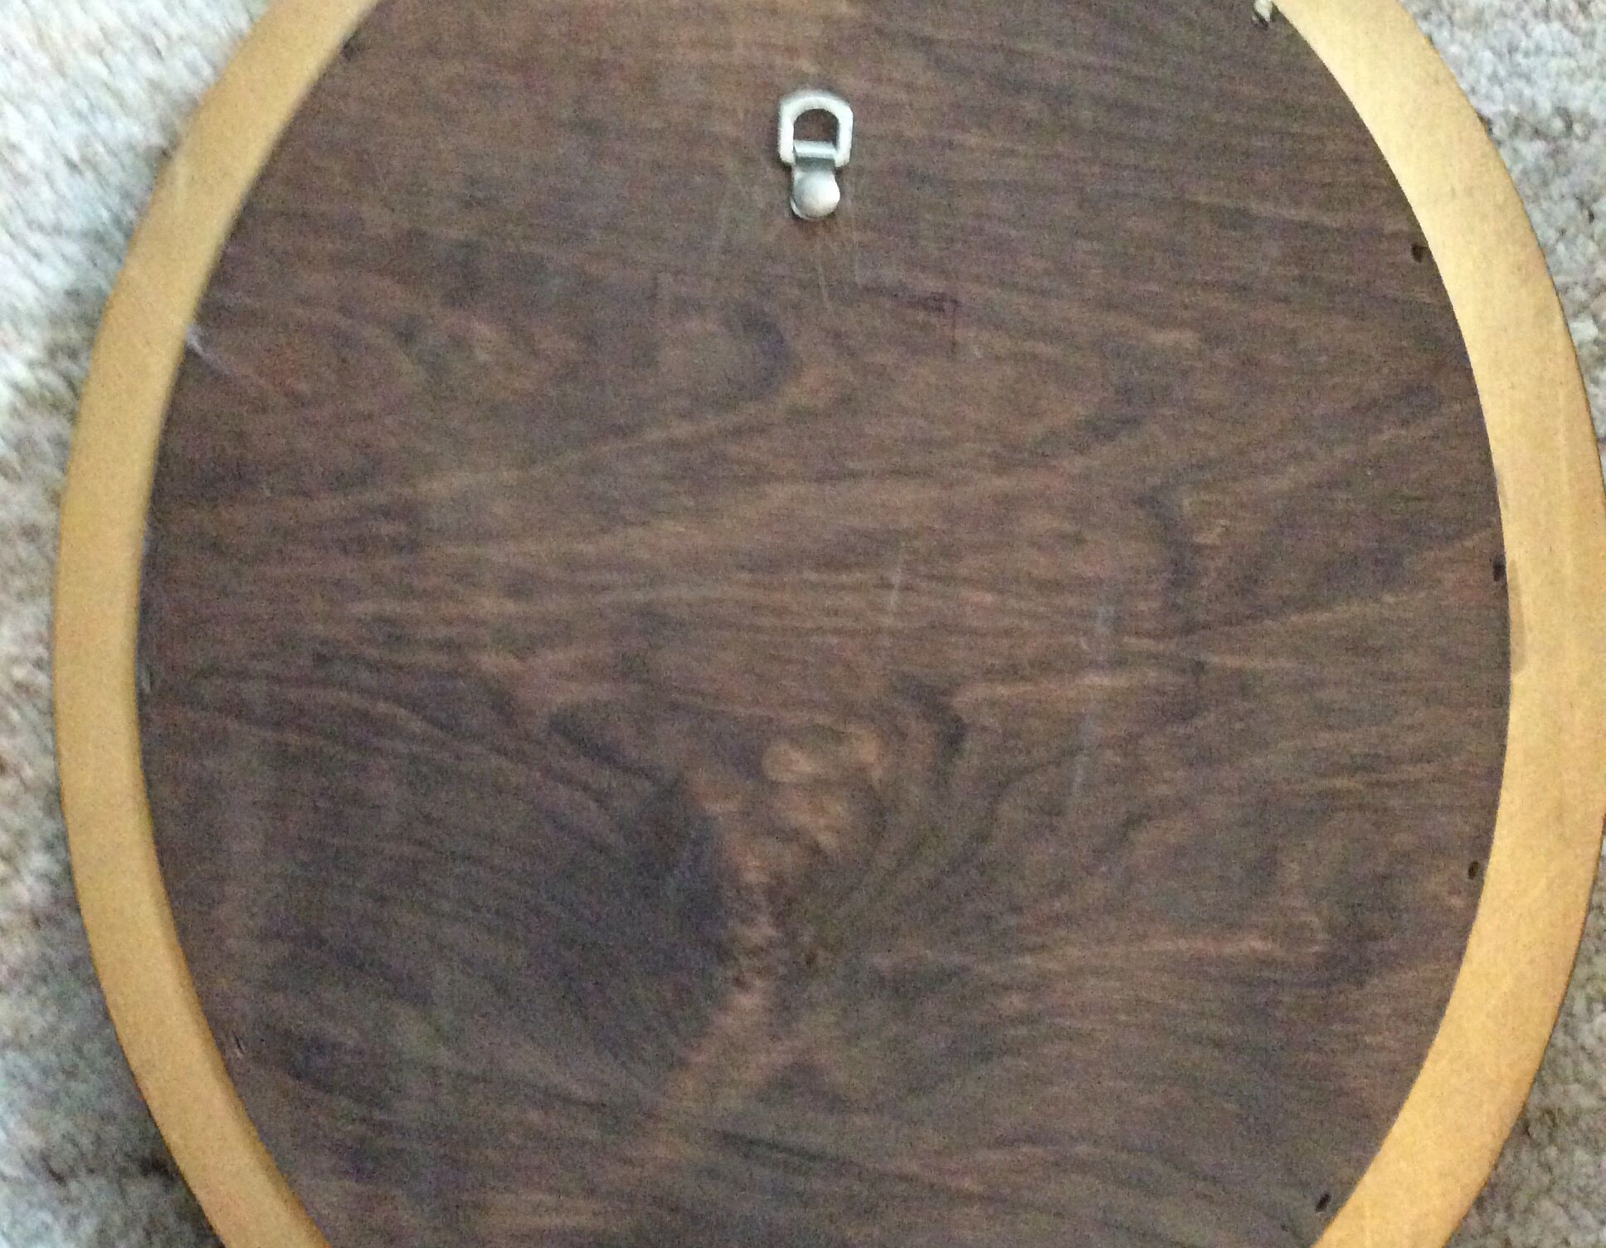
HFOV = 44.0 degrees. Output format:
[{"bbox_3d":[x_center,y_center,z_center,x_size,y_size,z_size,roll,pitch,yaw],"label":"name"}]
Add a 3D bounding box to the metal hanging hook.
[{"bbox_3d":[0.003,-0.119,0.505,0.019,0.006,0.034,0,84,4],"label":"metal hanging hook"}]

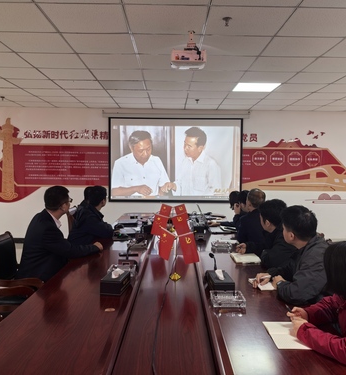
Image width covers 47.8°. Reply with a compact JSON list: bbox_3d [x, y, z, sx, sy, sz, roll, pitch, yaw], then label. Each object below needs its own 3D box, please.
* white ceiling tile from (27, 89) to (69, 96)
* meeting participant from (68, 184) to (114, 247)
[{"bbox_3d":[-1.868,-1.446,5.896,0.600,0.020,0.600,1,3,0],"label":"white ceiling tile"},{"bbox_3d":[-0.880,0.640,4.335,0.700,1.290,0.550,-1,4,-31],"label":"meeting participant"}]

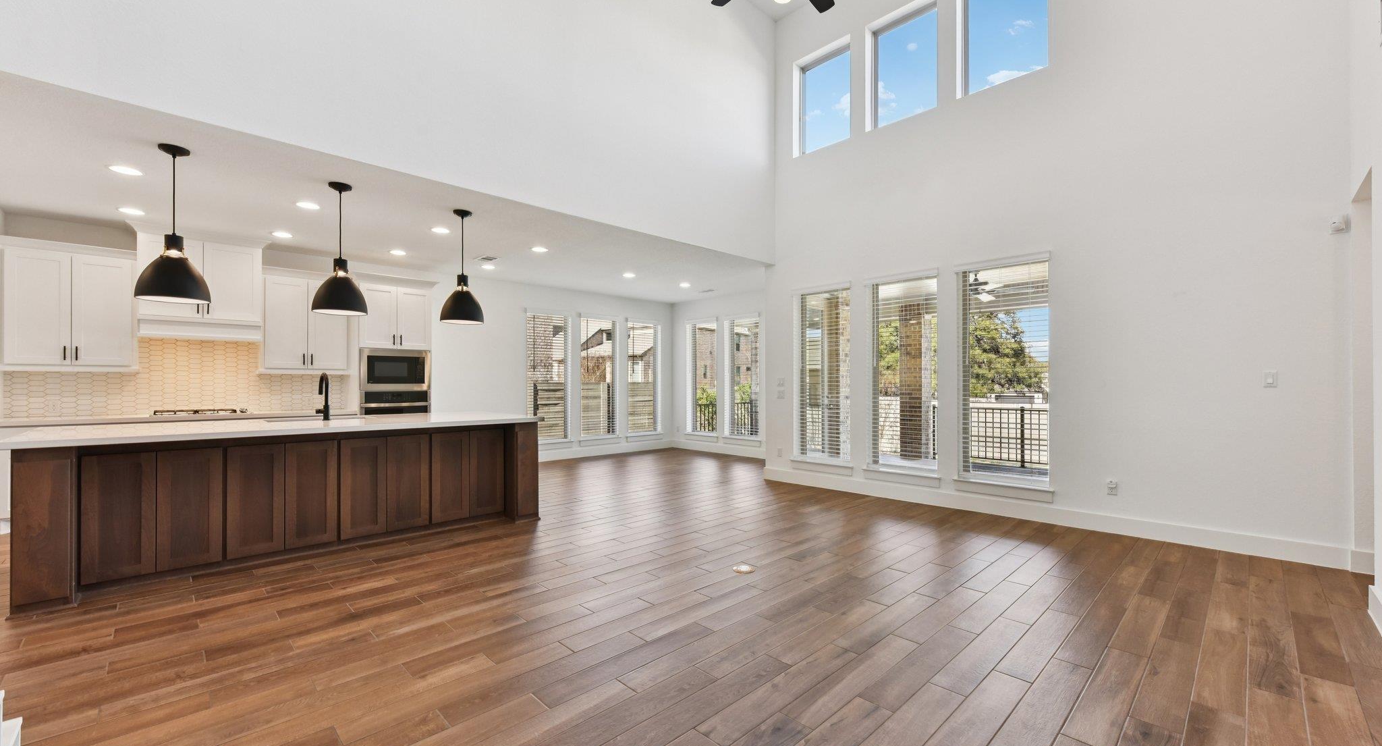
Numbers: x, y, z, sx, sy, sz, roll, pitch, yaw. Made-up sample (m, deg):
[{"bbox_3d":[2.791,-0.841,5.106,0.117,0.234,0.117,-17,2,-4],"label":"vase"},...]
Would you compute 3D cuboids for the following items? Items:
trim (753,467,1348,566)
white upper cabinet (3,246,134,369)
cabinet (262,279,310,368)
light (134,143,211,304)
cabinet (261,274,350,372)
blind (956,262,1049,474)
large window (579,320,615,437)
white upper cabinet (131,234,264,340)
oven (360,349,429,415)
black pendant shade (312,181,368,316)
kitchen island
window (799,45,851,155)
[{"bbox_3d":[2.610,1.244,5.158,0.020,0.155,4.720,1,-2,-44],"label":"trim"},{"bbox_3d":[-5.740,-0.566,5.007,0.800,1.050,0.340,1,-2,-44],"label":"white upper cabinet"},{"bbox_3d":[-4.608,-0.541,6.097,0.430,1.040,0.340,1,-2,-44],"label":"cabinet"},{"bbox_3d":[-3.405,-0.970,3.532,0.360,0.990,0.360,1,-2,-44],"label":"light"},{"bbox_3d":[-4.447,-0.558,6.207,0.815,1.125,0.340,1,-1,-44],"label":"cabinet"},{"bbox_3d":[2.892,-0.002,4.984,0.100,2.030,0.750,1,-1,-44],"label":"blind"},{"bbox_3d":[-1.591,0.076,9.280,0.770,2.040,0.080,1,-2,-44],"label":"large window"},{"bbox_3d":[-5.088,-0.859,5.593,0.940,1.030,0.340,1,-1,-44],"label":"white upper cabinet"},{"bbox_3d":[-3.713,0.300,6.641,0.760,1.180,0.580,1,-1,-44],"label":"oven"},{"bbox_3d":[-2.722,-0.959,4.160,0.366,0.963,0.366,1,-1,-44],"label":"black pendant shade"},{"bbox_3d":[-2.920,0.848,4.318,3.105,0.914,1.355,1,-1,-44],"label":"kitchen island"},{"bbox_3d":[1.667,-3.228,6.488,0.100,1.170,0.765,1,-2,-44],"label":"window"}]

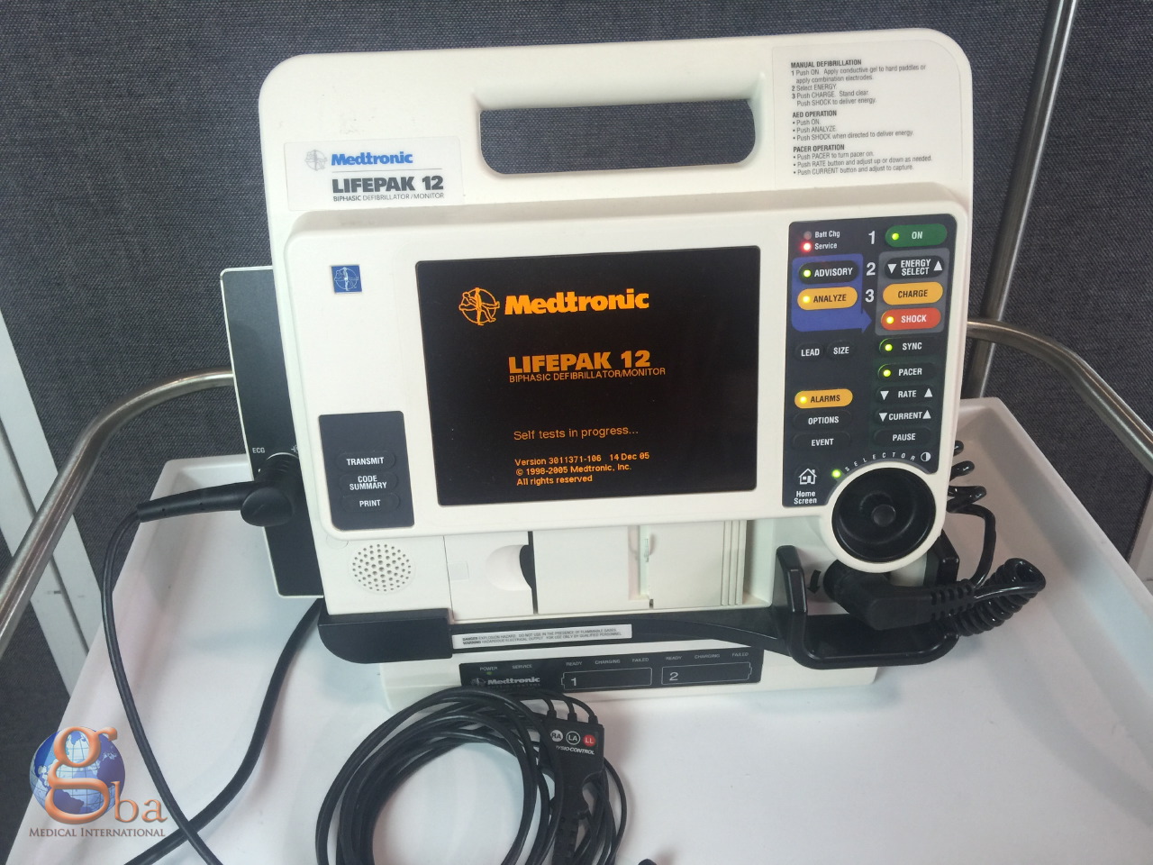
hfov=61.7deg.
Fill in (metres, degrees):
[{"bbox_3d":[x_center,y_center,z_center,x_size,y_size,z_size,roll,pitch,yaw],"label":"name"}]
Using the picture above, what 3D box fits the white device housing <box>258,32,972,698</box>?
[{"bbox_3d":[0.020,-0.036,0.546,0.370,0.340,0.180,-2,26,-1],"label":"white device housing"}]

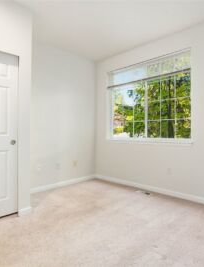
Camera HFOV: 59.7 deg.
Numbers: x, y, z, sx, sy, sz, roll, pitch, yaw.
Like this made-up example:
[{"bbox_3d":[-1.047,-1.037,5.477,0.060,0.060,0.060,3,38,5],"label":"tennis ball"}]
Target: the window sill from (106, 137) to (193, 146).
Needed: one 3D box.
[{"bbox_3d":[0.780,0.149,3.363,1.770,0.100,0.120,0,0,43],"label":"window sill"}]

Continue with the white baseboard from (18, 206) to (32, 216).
[{"bbox_3d":[-1.006,1.018,2.318,0.165,0.082,0.018,0,0,-45],"label":"white baseboard"}]

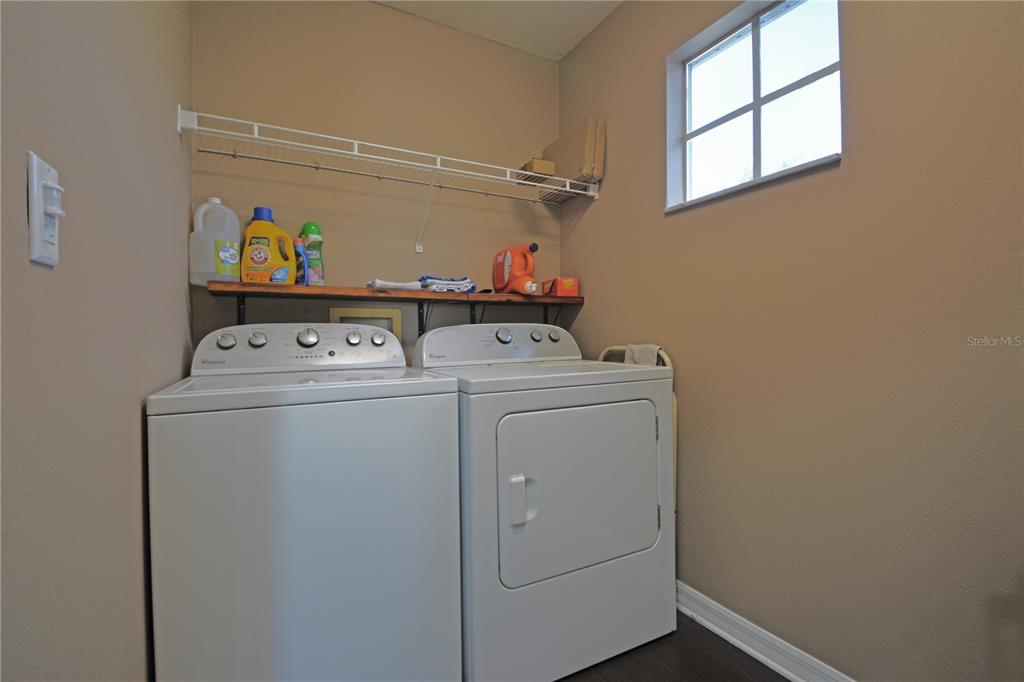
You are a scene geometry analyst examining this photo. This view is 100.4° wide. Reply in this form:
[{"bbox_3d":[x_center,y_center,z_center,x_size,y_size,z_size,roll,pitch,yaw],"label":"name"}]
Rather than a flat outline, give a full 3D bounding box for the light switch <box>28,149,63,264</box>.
[{"bbox_3d":[-0.556,-0.157,0.510,0.020,0.121,0.066,-1,0,-30],"label":"light switch"}]

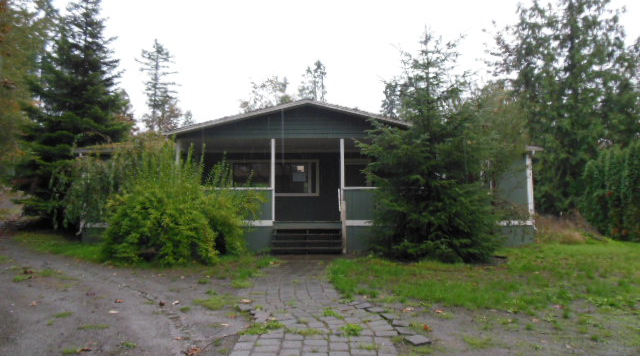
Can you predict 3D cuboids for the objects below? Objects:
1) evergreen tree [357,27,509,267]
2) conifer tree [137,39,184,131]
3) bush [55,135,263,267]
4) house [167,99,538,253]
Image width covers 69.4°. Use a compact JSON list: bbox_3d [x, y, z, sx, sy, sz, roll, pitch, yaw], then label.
[{"bbox_3d":[2.727,-0.828,10.928,3.543,5.412,3.400,0,-5,0],"label":"evergreen tree"},{"bbox_3d":[-14.210,-4.288,40.606,4.300,16.490,4.300,0,-5,0],"label":"conifer tree"},{"bbox_3d":[-3.939,0.428,11.213,4.993,2.909,3.300,0,-5,0],"label":"bush"},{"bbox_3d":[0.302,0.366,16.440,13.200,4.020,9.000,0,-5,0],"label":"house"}]

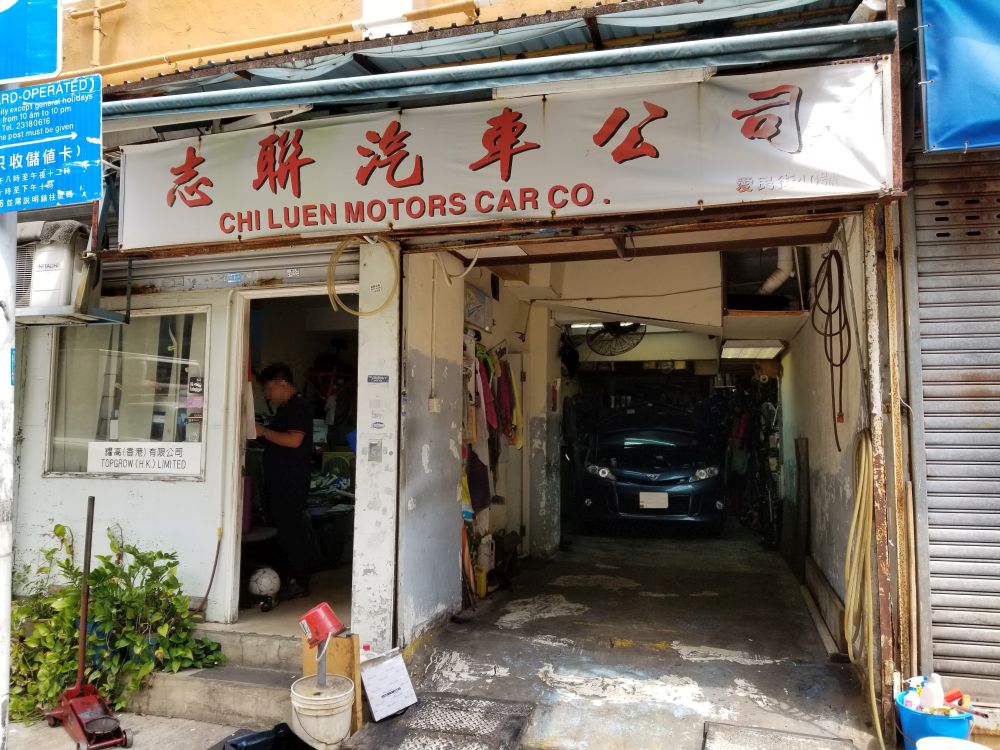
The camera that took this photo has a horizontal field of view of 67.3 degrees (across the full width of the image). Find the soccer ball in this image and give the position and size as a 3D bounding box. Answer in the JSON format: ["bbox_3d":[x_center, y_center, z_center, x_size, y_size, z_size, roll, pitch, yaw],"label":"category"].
[{"bbox_3d":[-1.680,1.491,5.370,0.220,0.220,0.220,0,-5,0],"label":"soccer ball"}]

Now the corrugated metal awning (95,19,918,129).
[{"bbox_3d":[-0.388,-1.673,4.276,4.820,0.240,0.320,1,-4,16],"label":"corrugated metal awning"}]

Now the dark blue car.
[{"bbox_3d":[2.348,1.280,11.205,1.740,1.590,4.550,-1,-5,13],"label":"dark blue car"}]

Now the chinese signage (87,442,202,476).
[{"bbox_3d":[-2.348,0.548,4.968,0.900,0.205,0.020,-1,-5,16],"label":"chinese signage"}]

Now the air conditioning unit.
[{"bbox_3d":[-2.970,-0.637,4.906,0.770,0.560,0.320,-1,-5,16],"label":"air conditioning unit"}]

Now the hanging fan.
[{"bbox_3d":[1.218,-0.517,7.967,0.640,0.640,0.360,1,33,-7],"label":"hanging fan"}]

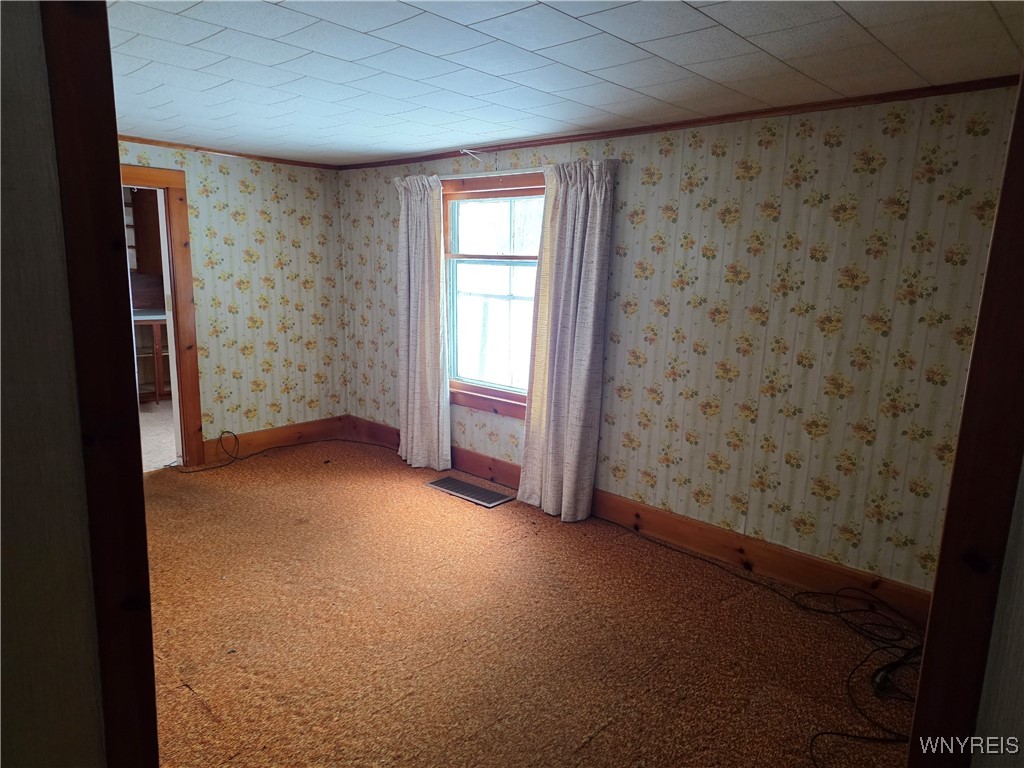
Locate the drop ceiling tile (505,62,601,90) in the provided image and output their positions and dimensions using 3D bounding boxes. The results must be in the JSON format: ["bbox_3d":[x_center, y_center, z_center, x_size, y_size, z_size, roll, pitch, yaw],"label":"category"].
[{"bbox_3d":[0.162,-1.181,2.614,0.305,0.018,0.305,10,13,42],"label":"drop ceiling tile"}]

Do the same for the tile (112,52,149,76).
[{"bbox_3d":[-1.563,-1.222,2.545,0.304,0.020,0.307,10,13,42],"label":"tile"}]

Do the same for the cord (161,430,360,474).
[{"bbox_3d":[-1.840,0.434,5.169,0.251,0.188,1.382,11,13,42],"label":"cord"}]

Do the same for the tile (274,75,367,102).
[{"bbox_3d":[-0.820,-1.261,2.903,0.305,0.015,0.305,11,13,42],"label":"tile"}]

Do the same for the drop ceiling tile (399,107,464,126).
[{"bbox_3d":[-0.402,-1.324,3.346,0.304,0.020,0.307,10,13,42],"label":"drop ceiling tile"}]

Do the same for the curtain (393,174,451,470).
[{"bbox_3d":[-0.627,-0.403,4.609,0.547,1.940,0.152,10,13,42],"label":"curtain"}]

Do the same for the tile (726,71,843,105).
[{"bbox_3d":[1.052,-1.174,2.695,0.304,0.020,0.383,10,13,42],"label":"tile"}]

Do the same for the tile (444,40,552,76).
[{"bbox_3d":[-0.048,-1.186,2.468,0.310,0.018,0.310,11,13,42],"label":"tile"}]

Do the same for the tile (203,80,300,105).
[{"bbox_3d":[-1.144,-1.283,2.988,0.305,0.018,0.305,10,13,42],"label":"tile"}]

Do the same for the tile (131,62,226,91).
[{"bbox_3d":[-1.352,-1.252,2.767,0.305,0.018,0.305,10,13,42],"label":"tile"}]

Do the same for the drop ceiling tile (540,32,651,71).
[{"bbox_3d":[0.289,-1.160,2.373,0.310,0.018,0.310,11,13,42],"label":"drop ceiling tile"}]

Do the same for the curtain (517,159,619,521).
[{"bbox_3d":[0.285,-0.236,3.963,0.581,2.025,0.157,11,13,42],"label":"curtain"}]

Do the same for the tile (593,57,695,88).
[{"bbox_3d":[0.503,-1.193,2.600,0.310,0.018,0.310,11,13,42],"label":"tile"}]

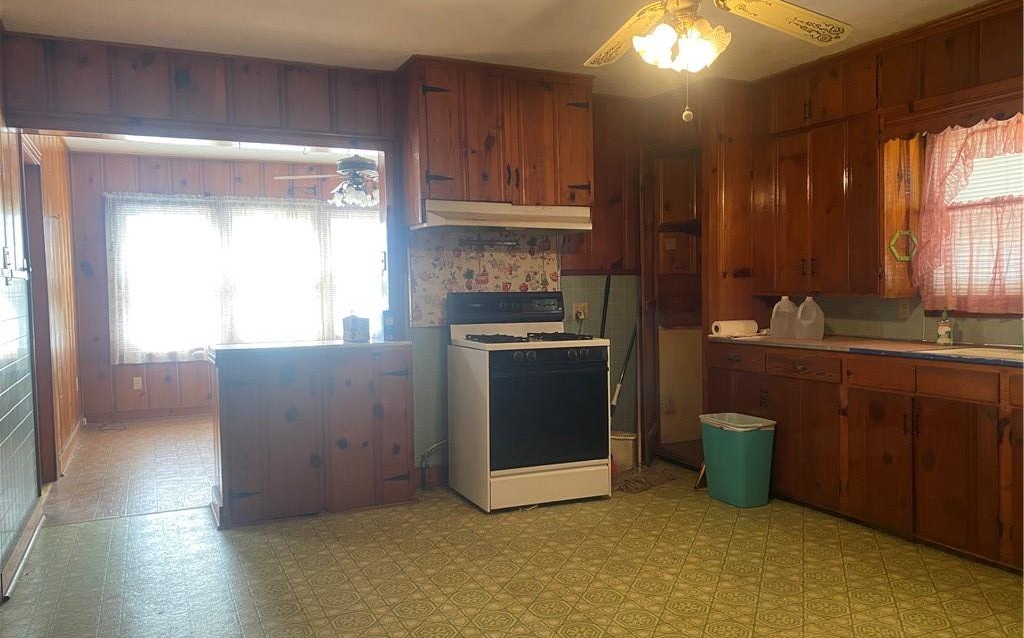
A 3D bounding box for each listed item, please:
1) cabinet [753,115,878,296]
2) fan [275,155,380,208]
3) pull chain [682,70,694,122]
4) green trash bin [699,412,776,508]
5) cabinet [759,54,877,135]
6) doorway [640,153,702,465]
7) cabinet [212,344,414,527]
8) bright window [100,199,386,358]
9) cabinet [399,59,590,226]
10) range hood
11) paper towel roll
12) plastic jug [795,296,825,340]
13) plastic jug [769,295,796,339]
[{"bbox_3d":[1.938,-0.653,4.685,0.293,1.014,0.998,-2,3,-25],"label":"cabinet"},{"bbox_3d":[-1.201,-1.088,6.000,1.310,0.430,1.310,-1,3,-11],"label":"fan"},{"bbox_3d":[0.590,-0.747,2.570,0.036,0.175,0.036,-1,3,0],"label":"pull chain"},{"bbox_3d":[1.278,0.799,4.372,0.265,0.465,0.370,-2,3,-25],"label":"green trash bin"},{"bbox_3d":[1.919,-1.333,4.671,0.293,0.346,0.954,-2,3,-25],"label":"cabinet"},{"bbox_3d":[1.153,-0.072,5.300,0.128,2.138,0.621,-2,3,-25],"label":"doorway"},{"bbox_3d":[-1.159,0.603,4.454,1.080,0.935,0.520,-2,3,-25],"label":"cabinet"},{"bbox_3d":[-2.522,-0.421,7.866,2.840,1.600,0.120,-2,3,-25],"label":"bright window"},{"bbox_3d":[-0.079,-1.034,4.690,1.156,0.925,0.325,-2,3,-25],"label":"cabinet"},{"bbox_3d":[-0.058,-0.614,4.704,1.070,0.155,0.345,-2,3,-25],"label":"range hood"},{"bbox_3d":[1.425,0.059,4.913,0.280,0.108,0.108,-2,3,-17],"label":"paper towel roll"},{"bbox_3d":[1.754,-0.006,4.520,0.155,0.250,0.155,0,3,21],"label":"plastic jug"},{"bbox_3d":[1.684,-0.014,4.779,0.152,0.256,0.152,-2,3,-25],"label":"plastic jug"}]

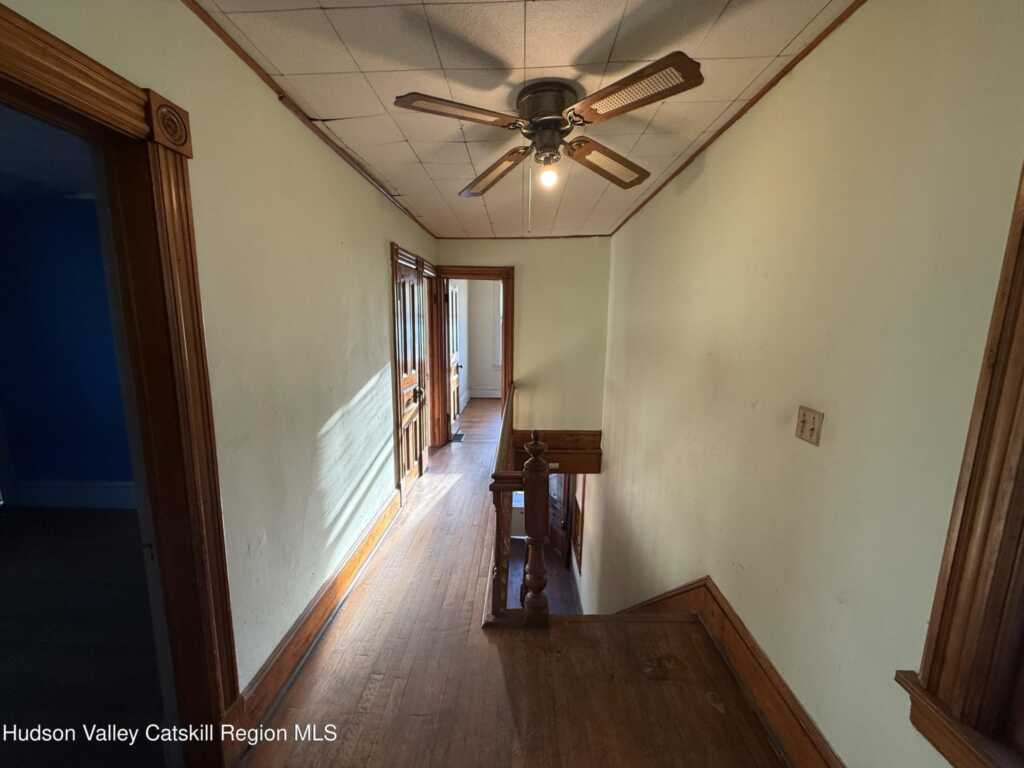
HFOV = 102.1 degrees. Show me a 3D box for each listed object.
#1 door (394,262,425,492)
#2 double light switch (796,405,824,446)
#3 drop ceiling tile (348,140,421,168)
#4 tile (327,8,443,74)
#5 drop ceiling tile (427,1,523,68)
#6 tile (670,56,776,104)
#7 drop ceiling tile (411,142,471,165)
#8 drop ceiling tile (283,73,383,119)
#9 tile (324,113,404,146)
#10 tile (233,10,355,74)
[{"bbox_3d":[-0.925,-0.031,3.680,0.045,1.980,0.650,1,9,1],"label":"door"},{"bbox_3d":[1.015,0.143,1.422,0.016,0.116,0.116,0,8,1],"label":"double light switch"},{"bbox_3d":[-0.695,-1.290,2.302,0.305,0.020,0.305,-1,8,2],"label":"drop ceiling tile"},{"bbox_3d":[-0.412,-1.157,1.392,0.305,0.016,0.305,-1,8,2],"label":"tile"},{"bbox_3d":[-0.106,-1.162,1.384,0.305,0.016,0.305,-1,8,2],"label":"drop ceiling tile"},{"bbox_3d":[0.816,-1.222,1.661,0.305,0.016,0.305,-1,8,2],"label":"tile"},{"bbox_3d":[-0.391,-1.294,2.294,0.305,0.020,0.305,-1,8,2],"label":"drop ceiling tile"},{"bbox_3d":[-0.709,-1.197,1.702,0.305,0.016,0.305,-1,8,2],"label":"drop ceiling tile"},{"bbox_3d":[-0.703,-1.245,2.001,0.305,0.020,0.305,-1,8,2],"label":"tile"},{"bbox_3d":[-0.719,-1.156,1.398,0.305,0.020,0.305,-1,8,2],"label":"tile"}]

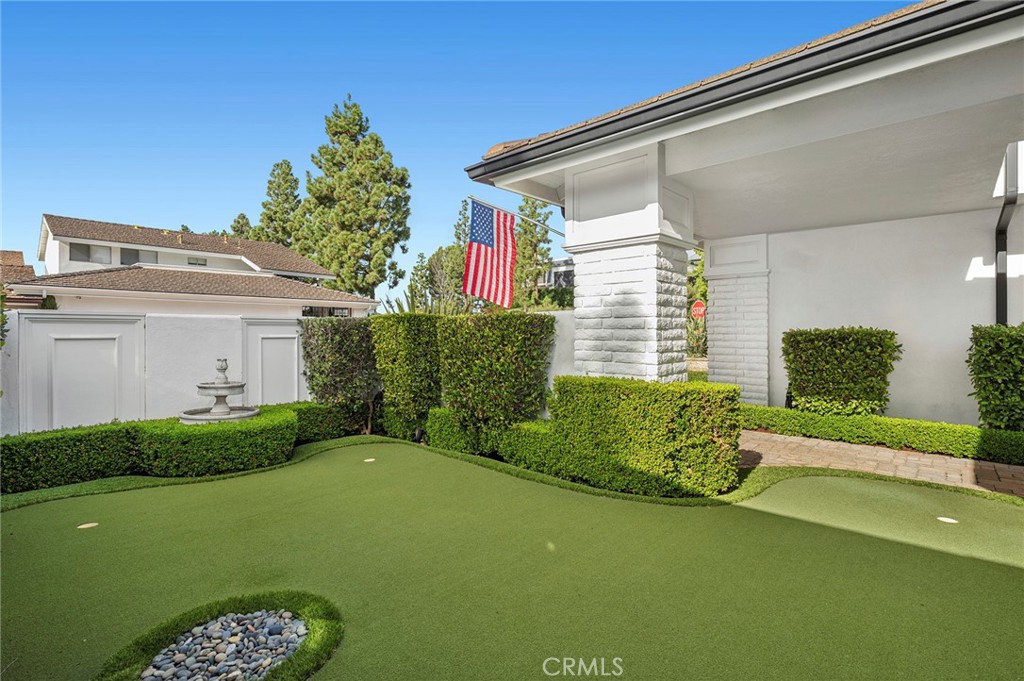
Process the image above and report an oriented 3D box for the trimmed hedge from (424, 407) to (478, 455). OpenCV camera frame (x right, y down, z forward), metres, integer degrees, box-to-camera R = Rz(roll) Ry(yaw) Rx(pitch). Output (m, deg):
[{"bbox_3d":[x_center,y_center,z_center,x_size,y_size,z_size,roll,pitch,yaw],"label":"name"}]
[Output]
[{"bbox_3d":[-0.570,0.960,5.006,0.680,0.400,0.370,1,2,41],"label":"trimmed hedge"}]

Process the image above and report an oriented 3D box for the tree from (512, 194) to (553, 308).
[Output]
[{"bbox_3d":[1.100,-3.421,23.936,2.200,8.400,2.200,0,1,0],"label":"tree"}]

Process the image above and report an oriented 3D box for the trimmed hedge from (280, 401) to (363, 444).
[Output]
[{"bbox_3d":[-2.366,0.955,5.473,0.450,0.390,1.000,1,2,41],"label":"trimmed hedge"}]

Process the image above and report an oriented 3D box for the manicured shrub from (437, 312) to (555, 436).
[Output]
[{"bbox_3d":[-0.217,0.431,4.913,1.220,1.430,0.540,1,2,41],"label":"manicured shrub"}]

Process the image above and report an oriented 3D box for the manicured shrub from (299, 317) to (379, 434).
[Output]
[{"bbox_3d":[-2.187,0.412,5.864,0.650,1.400,0.780,1,2,41],"label":"manicured shrub"}]

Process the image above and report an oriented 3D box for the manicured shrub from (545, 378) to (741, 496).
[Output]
[{"bbox_3d":[1.060,0.764,3.796,1.520,0.840,0.500,1,1,27],"label":"manicured shrub"}]

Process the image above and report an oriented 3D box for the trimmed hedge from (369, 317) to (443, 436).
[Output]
[{"bbox_3d":[-1.383,0.411,5.918,0.870,1.420,0.500,1,2,41],"label":"trimmed hedge"}]

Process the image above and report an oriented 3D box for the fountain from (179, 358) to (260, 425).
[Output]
[{"bbox_3d":[-3.150,0.681,4.915,0.750,0.940,0.750,1,2,41],"label":"fountain"}]

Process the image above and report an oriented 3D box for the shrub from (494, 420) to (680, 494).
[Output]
[{"bbox_3d":[0.631,0.980,4.010,1.750,0.410,0.420,1,2,41],"label":"shrub"}]

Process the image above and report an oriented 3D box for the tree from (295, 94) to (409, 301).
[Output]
[{"bbox_3d":[-9.800,-7.101,27.863,7.100,15.600,7.100,0,1,-19],"label":"tree"}]

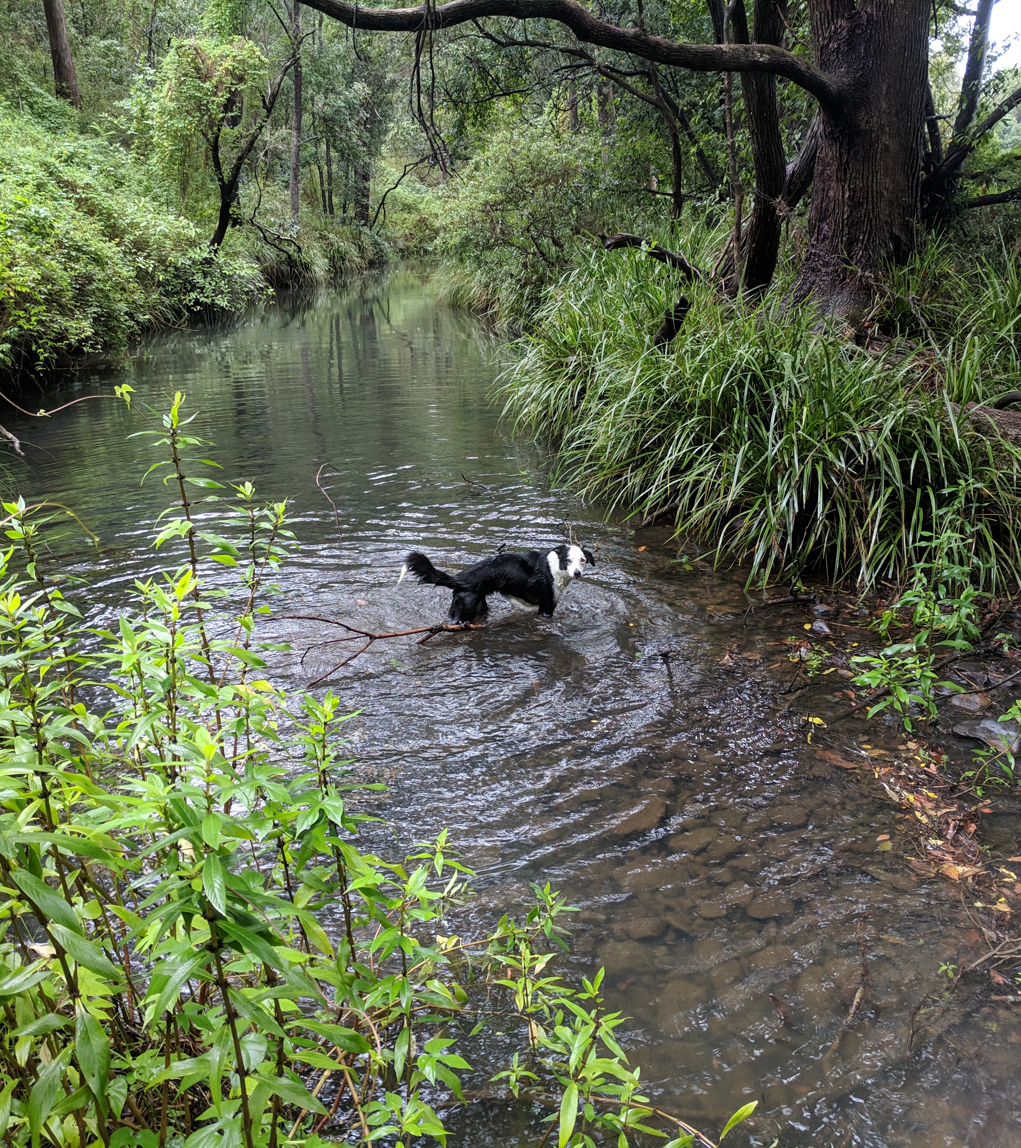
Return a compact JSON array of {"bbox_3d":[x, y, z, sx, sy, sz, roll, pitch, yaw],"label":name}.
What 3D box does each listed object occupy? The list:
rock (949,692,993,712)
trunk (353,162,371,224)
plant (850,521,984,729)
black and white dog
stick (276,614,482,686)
[{"bbox_3d":[1.860,0.519,4.652,0.145,0.065,0.130,0,18,0],"label":"rock"},{"bbox_3d":[-3.870,-9.936,29.892,0.420,1.750,0.420,0,18,0],"label":"trunk"},{"bbox_3d":[1.540,0.216,4.405,0.440,0.700,0.400,0,18,0],"label":"plant"},{"bbox_3d":[-0.070,0.088,5.553,0.900,0.440,0.250,-6,19,-17],"label":"black and white dog"},{"bbox_3d":[-0.630,0.311,5.226,0.960,0.130,0.600,-2,18,-5],"label":"stick"}]

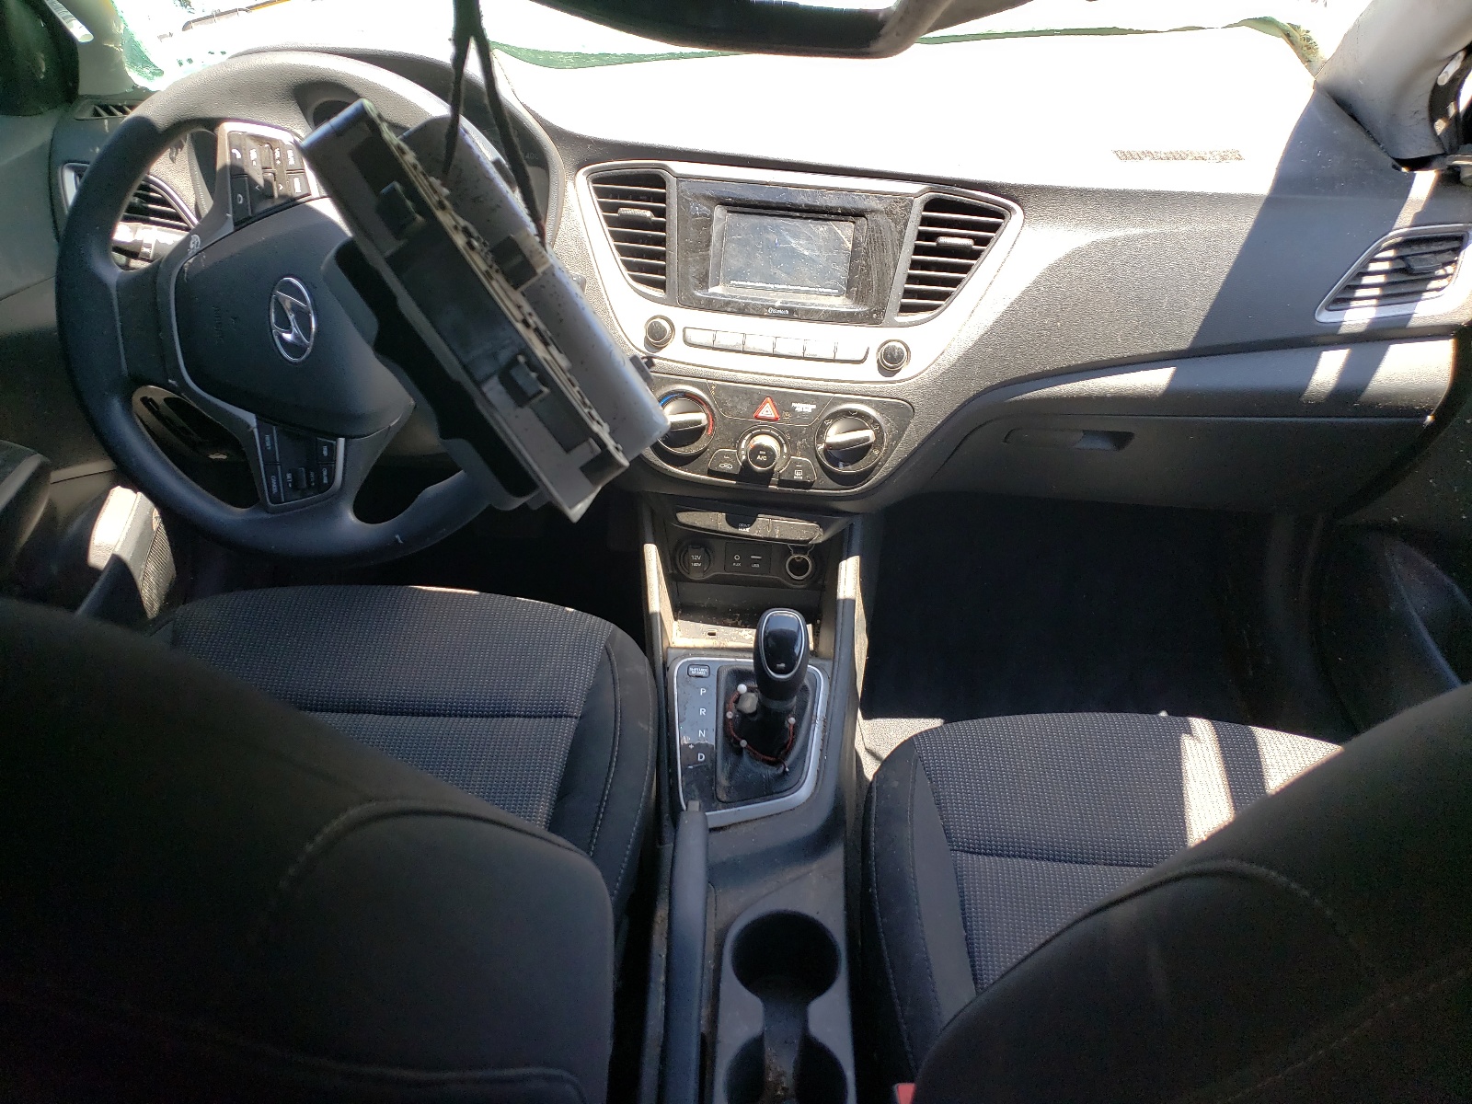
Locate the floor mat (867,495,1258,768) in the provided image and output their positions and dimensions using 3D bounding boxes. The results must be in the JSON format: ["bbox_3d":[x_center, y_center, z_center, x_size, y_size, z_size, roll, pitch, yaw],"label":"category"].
[{"bbox_3d":[0.395,0.112,1.415,0.470,0.070,0.560,2,44,1],"label":"floor mat"}]

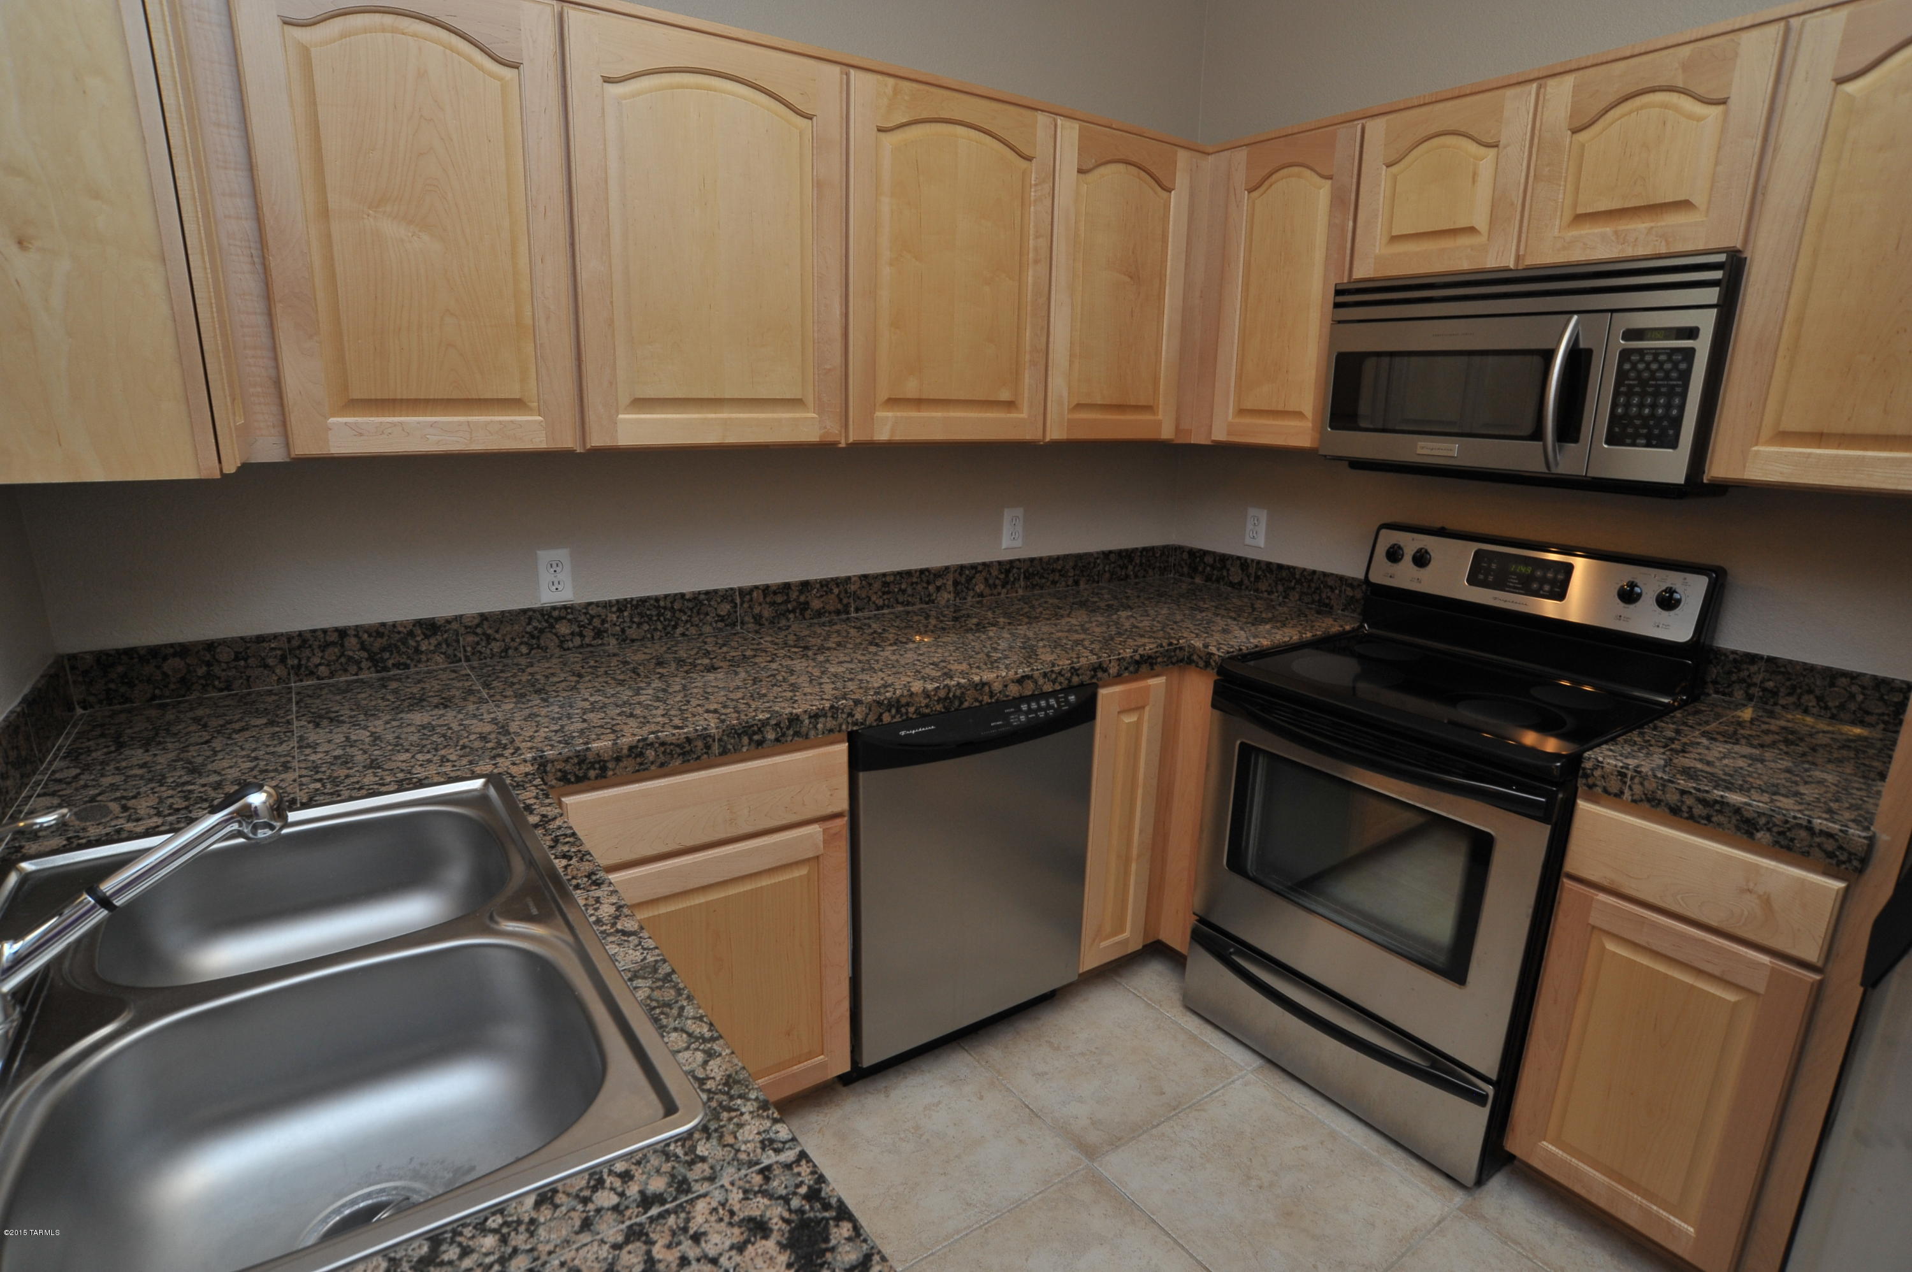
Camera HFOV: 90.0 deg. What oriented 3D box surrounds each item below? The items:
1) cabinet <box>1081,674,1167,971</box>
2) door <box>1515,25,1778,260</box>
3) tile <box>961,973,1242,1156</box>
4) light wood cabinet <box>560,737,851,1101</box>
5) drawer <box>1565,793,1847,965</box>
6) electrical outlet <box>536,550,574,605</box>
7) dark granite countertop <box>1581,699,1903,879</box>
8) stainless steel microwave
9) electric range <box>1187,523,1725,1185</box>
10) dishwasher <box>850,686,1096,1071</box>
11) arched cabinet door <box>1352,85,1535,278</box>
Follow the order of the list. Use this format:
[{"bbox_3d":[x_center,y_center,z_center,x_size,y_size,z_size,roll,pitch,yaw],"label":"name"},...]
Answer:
[{"bbox_3d":[0.399,0.469,2.345,0.229,0.738,0.022,-8,17,-35],"label":"cabinet"},{"bbox_3d":[1.247,-0.867,1.740,0.020,0.340,0.366,-9,17,-34],"label":"door"},{"bbox_3d":[0.332,0.991,2.271,0.503,0.010,0.503,-8,17,-35],"label":"tile"},{"bbox_3d":[-0.606,0.575,2.012,0.577,0.880,0.620,-8,17,-35],"label":"light wood cabinet"},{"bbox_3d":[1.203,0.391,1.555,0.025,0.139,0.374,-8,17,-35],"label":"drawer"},{"bbox_3d":[-0.858,-0.127,2.051,0.067,0.114,0.008,-8,17,-35],"label":"electrical outlet"},{"bbox_3d":[1.434,0.224,1.692,0.661,0.064,0.412,-8,17,-35],"label":"dark granite countertop"},{"bbox_3d":[1.229,-0.547,2.042,0.413,0.408,0.756,-8,17,-35],"label":"stainless steel microwave"},{"bbox_3d":[1.077,0.401,2.205,0.676,1.209,0.754,-8,17,-35],"label":"electric range"},{"bbox_3d":[-0.107,0.496,2.330,0.612,0.848,0.605,-8,17,-35],"label":"dishwasher"},{"bbox_3d":[1.030,-0.948,2.041,0.020,0.340,0.366,-9,17,-34],"label":"arched cabinet door"}]

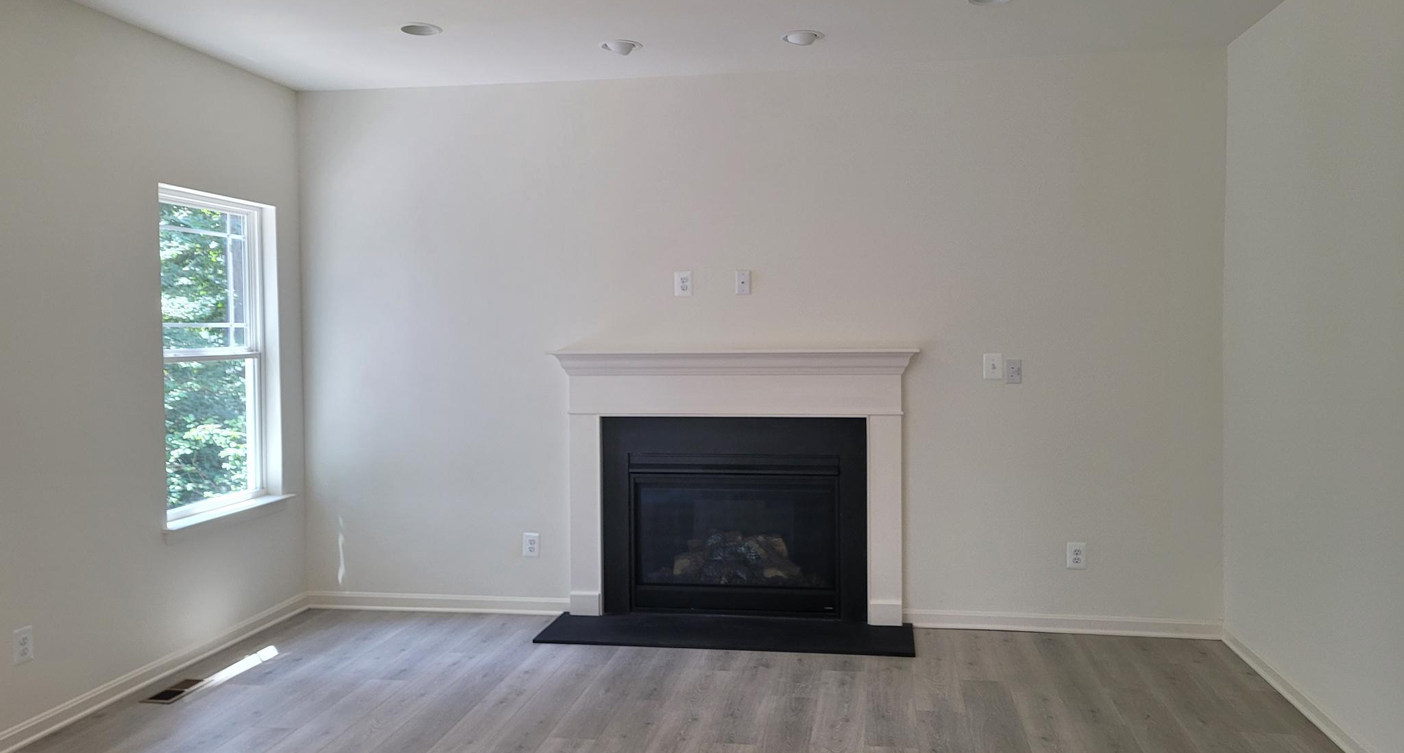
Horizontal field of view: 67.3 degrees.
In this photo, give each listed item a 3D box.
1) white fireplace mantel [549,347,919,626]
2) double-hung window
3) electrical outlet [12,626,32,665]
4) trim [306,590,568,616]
[{"bbox_3d":[0.144,0.548,5.210,1.817,1.353,0.170,0,2,9],"label":"white fireplace mantel"},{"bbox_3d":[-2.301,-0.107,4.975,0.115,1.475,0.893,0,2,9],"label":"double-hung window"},{"bbox_3d":[-2.427,0.966,3.776,0.009,0.122,0.082,0,2,9],"label":"electrical outlet"},{"bbox_3d":[-1.391,1.191,5.565,1.469,0.095,0.027,0,2,9],"label":"trim"}]

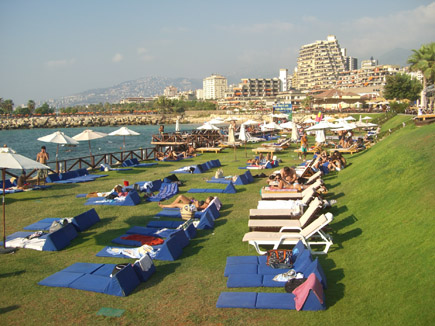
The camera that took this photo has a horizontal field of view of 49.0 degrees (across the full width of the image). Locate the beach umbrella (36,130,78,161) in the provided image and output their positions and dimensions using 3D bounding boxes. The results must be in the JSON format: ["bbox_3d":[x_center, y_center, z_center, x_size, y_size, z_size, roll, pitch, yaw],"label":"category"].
[{"bbox_3d":[-7.717,-0.424,23.099,2.050,2.250,2.050,0,6,0],"label":"beach umbrella"}]

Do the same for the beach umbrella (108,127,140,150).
[{"bbox_3d":[-5.967,-1.145,30.951,2.150,2.400,2.150,-1,7,0],"label":"beach umbrella"}]

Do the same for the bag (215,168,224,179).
[{"bbox_3d":[0.088,0.472,21.070,0.380,0.400,0.200,1,7,10],"label":"bag"}]

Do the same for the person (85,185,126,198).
[{"bbox_3d":[-4.389,1.077,18.981,1.660,0.500,0.480,0,7,8],"label":"person"}]

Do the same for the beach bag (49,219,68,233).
[{"bbox_3d":[-4.060,1.611,12.153,0.420,0.330,0.240,2,7,20],"label":"beach bag"}]

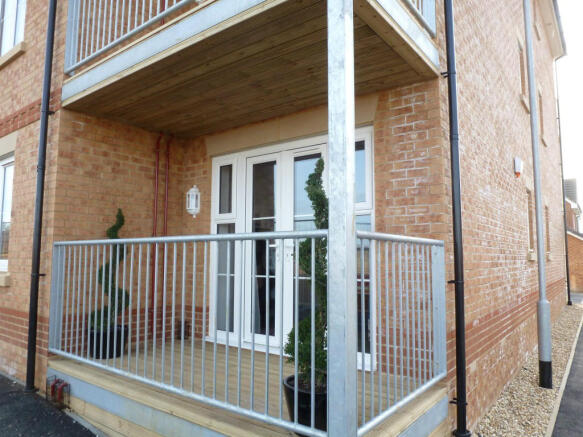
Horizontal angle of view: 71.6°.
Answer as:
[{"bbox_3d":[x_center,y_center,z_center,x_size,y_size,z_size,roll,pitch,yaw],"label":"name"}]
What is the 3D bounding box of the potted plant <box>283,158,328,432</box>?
[{"bbox_3d":[0.156,0.413,2.384,0.400,1.570,0.400,0,-5,0],"label":"potted plant"}]

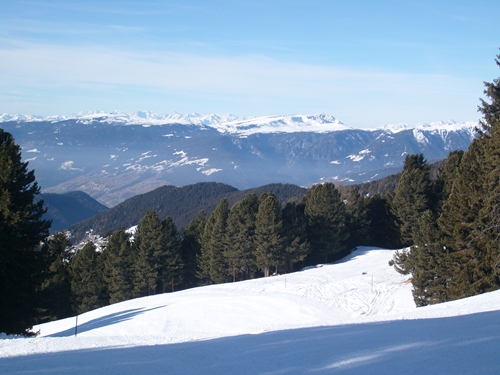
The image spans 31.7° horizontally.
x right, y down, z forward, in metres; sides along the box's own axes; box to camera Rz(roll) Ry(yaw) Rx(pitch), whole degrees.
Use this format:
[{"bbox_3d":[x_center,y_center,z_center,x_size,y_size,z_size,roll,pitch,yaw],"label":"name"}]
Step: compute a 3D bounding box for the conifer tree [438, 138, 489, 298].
[{"bbox_3d":[14.780,2.400,61.000,3.460,11.340,3.290,0,4,0],"label":"conifer tree"}]

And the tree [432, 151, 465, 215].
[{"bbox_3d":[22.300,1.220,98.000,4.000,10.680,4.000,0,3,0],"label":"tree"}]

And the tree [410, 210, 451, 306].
[{"bbox_3d":[11.680,4.740,57.000,2.590,6.510,2.460,0,4,0],"label":"tree"}]

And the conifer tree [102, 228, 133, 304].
[{"bbox_3d":[-13.380,8.220,89.000,3.030,8.180,2.880,0,4,0],"label":"conifer tree"}]

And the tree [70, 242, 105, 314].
[{"bbox_3d":[-15.310,8.810,83.000,3.200,7.280,3.040,0,4,0],"label":"tree"}]

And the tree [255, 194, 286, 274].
[{"bbox_3d":[2.330,5.820,108.000,3.680,10.420,3.680,0,3,0],"label":"tree"}]

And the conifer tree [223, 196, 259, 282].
[{"bbox_3d":[-1.050,6.270,109.000,4.210,10.840,4.000,0,4,0],"label":"conifer tree"}]

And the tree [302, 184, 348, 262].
[{"bbox_3d":[9.770,4.590,114.000,5.690,10.480,5.690,0,3,0],"label":"tree"}]

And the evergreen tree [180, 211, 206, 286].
[{"bbox_3d":[-7.180,7.800,110.000,3.750,9.860,3.750,0,3,0],"label":"evergreen tree"}]

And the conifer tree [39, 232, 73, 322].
[{"bbox_3d":[-18.790,8.830,86.000,3.710,8.880,3.710,0,3,0],"label":"conifer tree"}]

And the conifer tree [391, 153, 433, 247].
[{"bbox_3d":[18.880,2.010,103.000,4.910,11.750,4.660,0,4,0],"label":"conifer tree"}]

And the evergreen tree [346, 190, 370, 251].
[{"bbox_3d":[14.880,4.500,122.000,4.020,9.000,4.020,0,3,0],"label":"evergreen tree"}]

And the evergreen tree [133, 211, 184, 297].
[{"bbox_3d":[-10.290,7.530,98.000,5.560,9.970,5.280,0,4,0],"label":"evergreen tree"}]

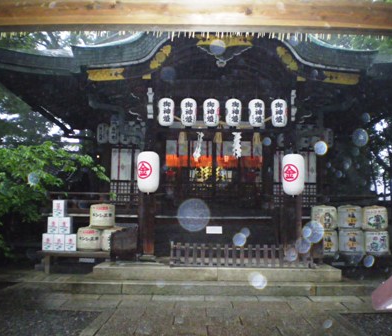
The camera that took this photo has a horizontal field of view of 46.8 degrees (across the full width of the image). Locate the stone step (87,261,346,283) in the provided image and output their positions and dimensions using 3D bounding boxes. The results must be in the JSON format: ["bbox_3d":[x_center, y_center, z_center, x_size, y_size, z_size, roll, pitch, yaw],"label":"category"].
[{"bbox_3d":[0.462,2.269,9.984,5.120,0.255,1.400,0,-5,1],"label":"stone step"}]

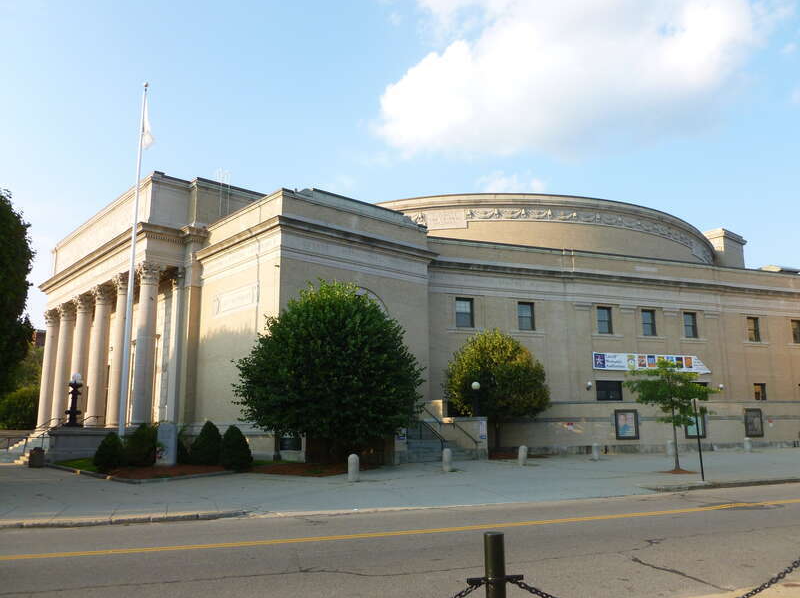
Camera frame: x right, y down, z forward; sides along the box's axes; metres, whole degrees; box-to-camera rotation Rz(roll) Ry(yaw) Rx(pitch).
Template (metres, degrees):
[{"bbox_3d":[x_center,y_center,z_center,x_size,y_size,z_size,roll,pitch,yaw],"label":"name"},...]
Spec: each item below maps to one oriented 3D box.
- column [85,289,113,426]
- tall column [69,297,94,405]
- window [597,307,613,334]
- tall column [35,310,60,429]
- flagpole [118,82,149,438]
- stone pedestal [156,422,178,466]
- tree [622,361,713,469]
[{"bbox_3d":[-16.300,3.115,35.098,0.980,7.630,0.980,9,-15,-41],"label":"column"},{"bbox_3d":[-19.934,3.831,40.326,1.165,8.219,1.165,9,-15,-41],"label":"tall column"},{"bbox_3d":[11.913,1.278,37.751,0.997,1.527,0.200,4,-12,-21],"label":"window"},{"bbox_3d":[-22.979,4.634,42.357,0.980,7.630,0.980,9,-15,-41],"label":"tall column"},{"bbox_3d":[-10.590,-1.408,25.787,0.260,15.800,0.260,-1,-11,0],"label":"flagpole"},{"bbox_3d":[-10.037,6.276,27.937,0.844,1.813,0.500,3,-12,-20],"label":"stone pedestal"},{"bbox_3d":[10.169,4.231,24.297,3.490,4.208,3.300,0,-11,0],"label":"tree"}]

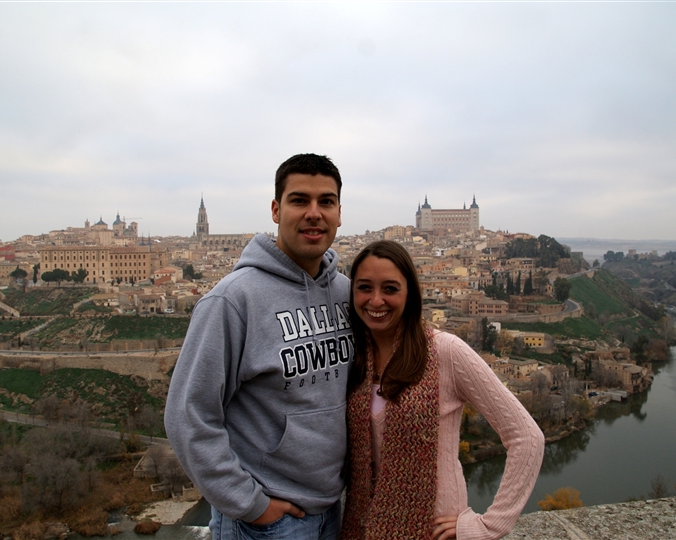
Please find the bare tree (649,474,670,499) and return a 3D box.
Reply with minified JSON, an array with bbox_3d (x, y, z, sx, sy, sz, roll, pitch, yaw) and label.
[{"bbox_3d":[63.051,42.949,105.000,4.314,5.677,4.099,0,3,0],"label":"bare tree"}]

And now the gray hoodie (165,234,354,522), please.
[{"bbox_3d":[-0.090,0.240,1.350,0.600,0.690,0.370,-2,4,-35],"label":"gray hoodie"}]

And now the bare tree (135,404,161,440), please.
[{"bbox_3d":[-63.807,51.349,180.276,9.428,12.100,8.957,0,3,0],"label":"bare tree"}]

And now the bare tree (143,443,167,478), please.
[{"bbox_3d":[-55.841,58.276,162.929,7.303,10.328,6.938,0,3,0],"label":"bare tree"}]

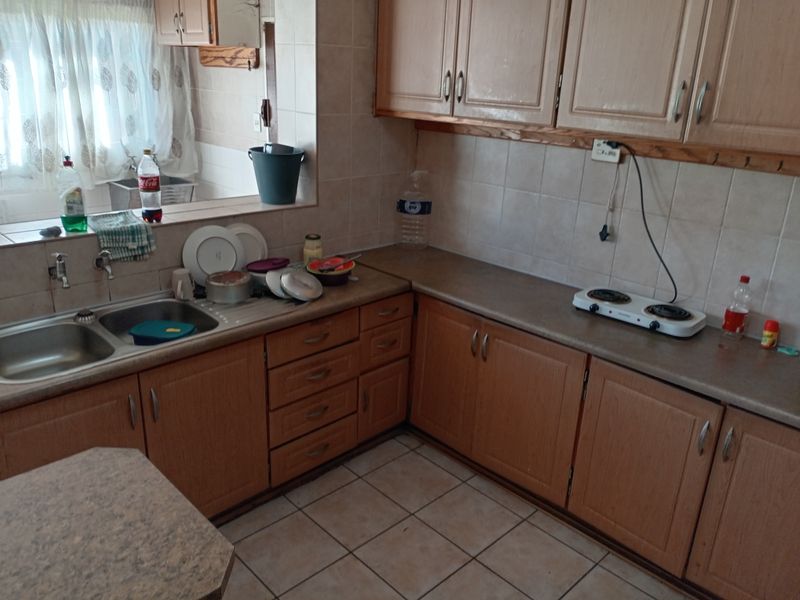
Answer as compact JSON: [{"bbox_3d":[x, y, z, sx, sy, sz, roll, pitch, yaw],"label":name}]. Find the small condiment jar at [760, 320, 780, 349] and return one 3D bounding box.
[{"bbox_3d":[1.360,0.127,2.288,0.056,0.096,0.056,-16,27,-42],"label":"small condiment jar"}]

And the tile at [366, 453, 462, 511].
[{"bbox_3d":[0.056,0.838,2.894,0.335,0.009,0.335,-16,27,-42],"label":"tile"}]

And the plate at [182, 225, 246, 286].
[{"bbox_3d":[-0.795,-0.188,2.686,0.273,0.273,0.026,-12,10,-34],"label":"plate"}]

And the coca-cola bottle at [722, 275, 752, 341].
[{"bbox_3d":[1.279,0.029,2.342,0.084,0.249,0.084,-16,27,-42],"label":"coca-cola bottle"}]

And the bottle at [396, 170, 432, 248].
[{"bbox_3d":[0.074,-0.491,3.413,0.193,0.413,0.193,2,20,0],"label":"bottle"}]

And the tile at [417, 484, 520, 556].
[{"bbox_3d":[0.293,0.922,2.638,0.331,0.010,0.331,-16,27,-42],"label":"tile"}]

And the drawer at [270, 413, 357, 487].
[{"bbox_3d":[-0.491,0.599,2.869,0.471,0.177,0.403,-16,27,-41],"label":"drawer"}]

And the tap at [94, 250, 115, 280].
[{"bbox_3d":[-1.119,-0.124,2.365,0.055,0.095,0.095,-16,27,-42],"label":"tap"}]

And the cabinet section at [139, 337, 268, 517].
[{"bbox_3d":[-0.885,0.453,2.521,0.480,0.700,0.500,-17,27,-42],"label":"cabinet section"}]

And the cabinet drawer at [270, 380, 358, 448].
[{"bbox_3d":[-0.484,0.424,2.769,0.458,0.168,0.410,-16,27,-42],"label":"cabinet drawer"}]

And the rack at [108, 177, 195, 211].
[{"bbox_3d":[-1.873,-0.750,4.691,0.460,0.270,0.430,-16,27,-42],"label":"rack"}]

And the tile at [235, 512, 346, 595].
[{"bbox_3d":[-0.425,0.974,2.416,0.331,0.010,0.331,-16,27,-42],"label":"tile"}]

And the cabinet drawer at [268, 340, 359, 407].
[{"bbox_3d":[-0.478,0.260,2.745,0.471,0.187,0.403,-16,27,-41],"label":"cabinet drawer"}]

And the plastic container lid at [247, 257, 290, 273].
[{"bbox_3d":[-0.576,-0.153,2.722,0.190,0.022,0.190,-3,20,1],"label":"plastic container lid"}]

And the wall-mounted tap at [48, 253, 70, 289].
[{"bbox_3d":[-1.235,-0.113,2.265,0.068,0.121,0.141,-16,27,-41],"label":"wall-mounted tap"}]

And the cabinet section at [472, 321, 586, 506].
[{"bbox_3d":[0.696,0.418,2.787,0.500,0.700,0.500,-17,27,-42],"label":"cabinet section"}]

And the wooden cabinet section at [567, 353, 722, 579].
[{"bbox_3d":[1.046,0.552,2.453,0.500,0.700,0.475,-17,27,-42],"label":"wooden cabinet section"}]

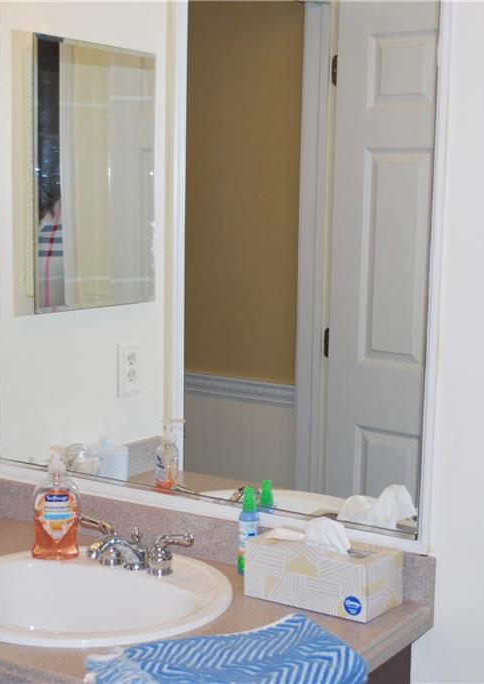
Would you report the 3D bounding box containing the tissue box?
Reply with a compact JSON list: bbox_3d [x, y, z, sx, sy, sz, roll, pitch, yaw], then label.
[{"bbox_3d":[0.132,0.372,1.925,0.221,0.087,0.120,5,7,34],"label":"tissue box"}]

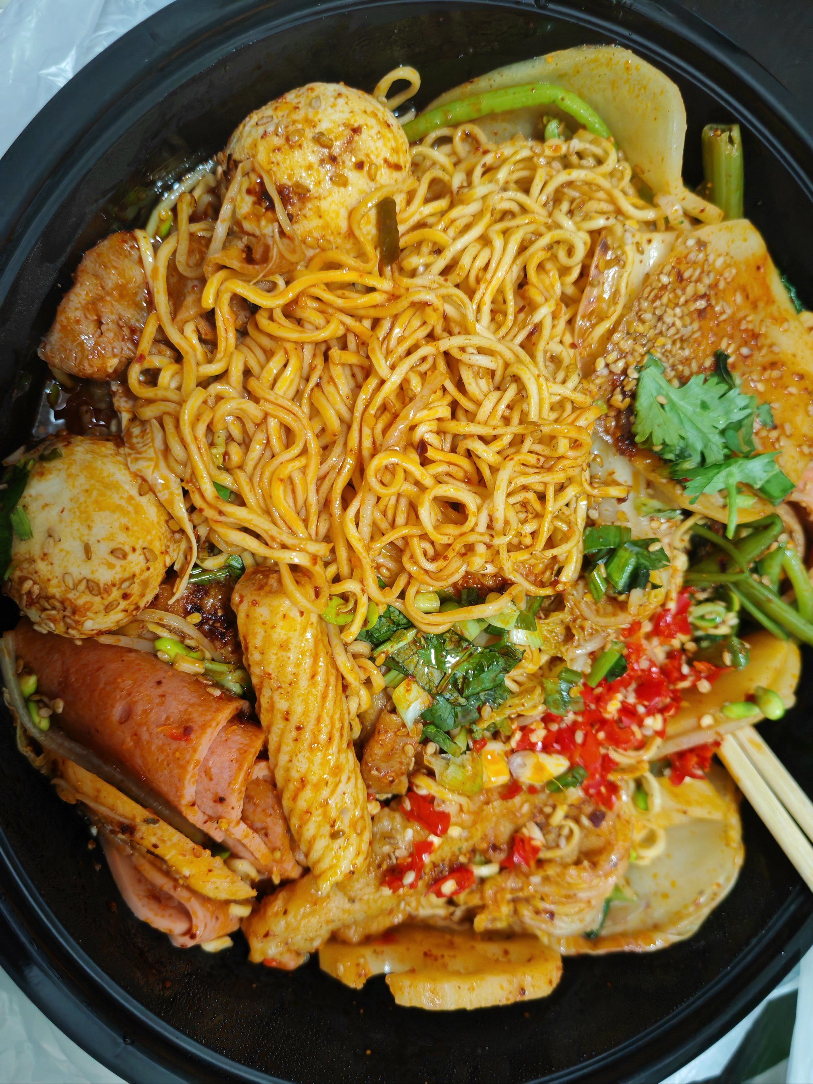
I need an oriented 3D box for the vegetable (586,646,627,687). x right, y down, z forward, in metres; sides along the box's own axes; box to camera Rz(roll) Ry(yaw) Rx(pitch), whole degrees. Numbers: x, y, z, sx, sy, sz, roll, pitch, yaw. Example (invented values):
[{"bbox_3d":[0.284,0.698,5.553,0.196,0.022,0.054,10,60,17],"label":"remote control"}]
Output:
[{"bbox_3d":[0.048,0.030,0.205,0.011,0.005,0.006,-44,108,-16],"label":"vegetable"}]

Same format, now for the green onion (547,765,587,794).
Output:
[{"bbox_3d":[0.035,0.051,0.183,0.009,0.004,0.004,-21,101,-22],"label":"green onion"}]

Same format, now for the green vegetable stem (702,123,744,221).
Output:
[{"bbox_3d":[0.075,-0.087,0.200,0.009,0.009,0.026,-15,119,-22],"label":"green vegetable stem"}]

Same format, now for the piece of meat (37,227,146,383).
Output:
[{"bbox_3d":[-0.064,-0.049,0.175,0.023,0.018,0.030,26,83,-20],"label":"piece of meat"}]

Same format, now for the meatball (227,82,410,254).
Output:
[{"bbox_3d":[-0.018,-0.075,0.170,0.036,0.035,0.036,-9,96,-20],"label":"meatball"}]

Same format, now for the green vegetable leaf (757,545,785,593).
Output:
[{"bbox_3d":[0.093,0.007,0.216,0.006,0.006,0.013,11,89,-21],"label":"green vegetable leaf"}]

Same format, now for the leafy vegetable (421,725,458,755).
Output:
[{"bbox_3d":[0.007,0.044,0.191,0.010,0.004,0.003,43,76,-20],"label":"leafy vegetable"}]

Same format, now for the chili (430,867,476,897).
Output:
[{"bbox_3d":[0.010,0.077,0.193,0.011,0.004,0.005,-18,100,-22],"label":"chili"}]

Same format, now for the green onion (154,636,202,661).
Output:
[{"bbox_3d":[-0.055,0.026,0.206,0.012,0.005,0.006,18,85,2],"label":"green onion"}]

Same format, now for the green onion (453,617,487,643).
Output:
[{"bbox_3d":[0.013,0.018,0.173,0.007,0.004,0.004,28,82,-23],"label":"green onion"}]

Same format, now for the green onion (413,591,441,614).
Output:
[{"bbox_3d":[0.004,0.013,0.189,0.006,0.004,0.004,5,91,-24],"label":"green onion"}]

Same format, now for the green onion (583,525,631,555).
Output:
[{"bbox_3d":[0.044,-0.001,0.184,0.011,0.005,0.006,0,93,-24],"label":"green onion"}]

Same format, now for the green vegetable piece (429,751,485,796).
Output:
[{"bbox_3d":[0.010,0.047,0.172,0.010,0.005,0.007,20,85,-23],"label":"green vegetable piece"}]

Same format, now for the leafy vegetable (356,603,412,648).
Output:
[{"bbox_3d":[-0.004,0.016,0.165,0.011,0.004,0.007,-33,105,-19],"label":"leafy vegetable"}]

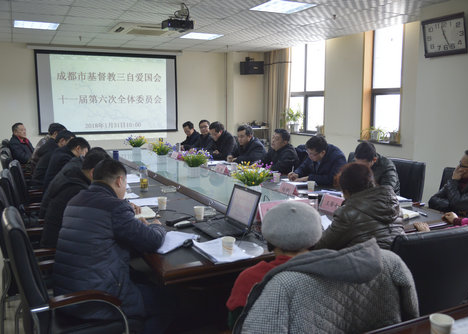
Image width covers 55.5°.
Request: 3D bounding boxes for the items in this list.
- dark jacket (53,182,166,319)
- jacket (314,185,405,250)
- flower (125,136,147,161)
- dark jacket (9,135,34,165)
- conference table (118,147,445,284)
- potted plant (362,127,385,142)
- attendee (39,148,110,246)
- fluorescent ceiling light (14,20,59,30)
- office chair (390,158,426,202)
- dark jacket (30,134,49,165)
[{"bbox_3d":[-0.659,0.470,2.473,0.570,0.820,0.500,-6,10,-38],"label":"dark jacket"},{"bbox_3d":[0.692,0.393,2.500,0.490,0.640,0.460,-4,9,-26],"label":"jacket"},{"bbox_3d":[-1.411,-0.320,6.401,0.310,0.275,0.290,-4,9,-26],"label":"flower"},{"bbox_3d":[-2.688,-0.118,5.794,0.450,0.620,0.530,0,8,1],"label":"dark jacket"},{"bbox_3d":[-0.625,0.440,5.363,2.310,0.750,6.020,-4,9,-26],"label":"conference table"},{"bbox_3d":[2.115,-0.496,6.731,0.280,0.230,0.330,-4,9,-26],"label":"potted plant"},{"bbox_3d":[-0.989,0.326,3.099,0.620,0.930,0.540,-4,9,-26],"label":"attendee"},{"bbox_3d":[-2.737,-1.959,6.173,0.562,0.060,0.551,-4,9,-26],"label":"fluorescent ceiling light"},{"bbox_3d":[1.489,0.438,4.469,0.590,1.000,0.550,-4,9,-26],"label":"office chair"},{"bbox_3d":[-2.182,-0.030,5.382,0.470,0.680,0.500,-4,9,-26],"label":"dark jacket"}]

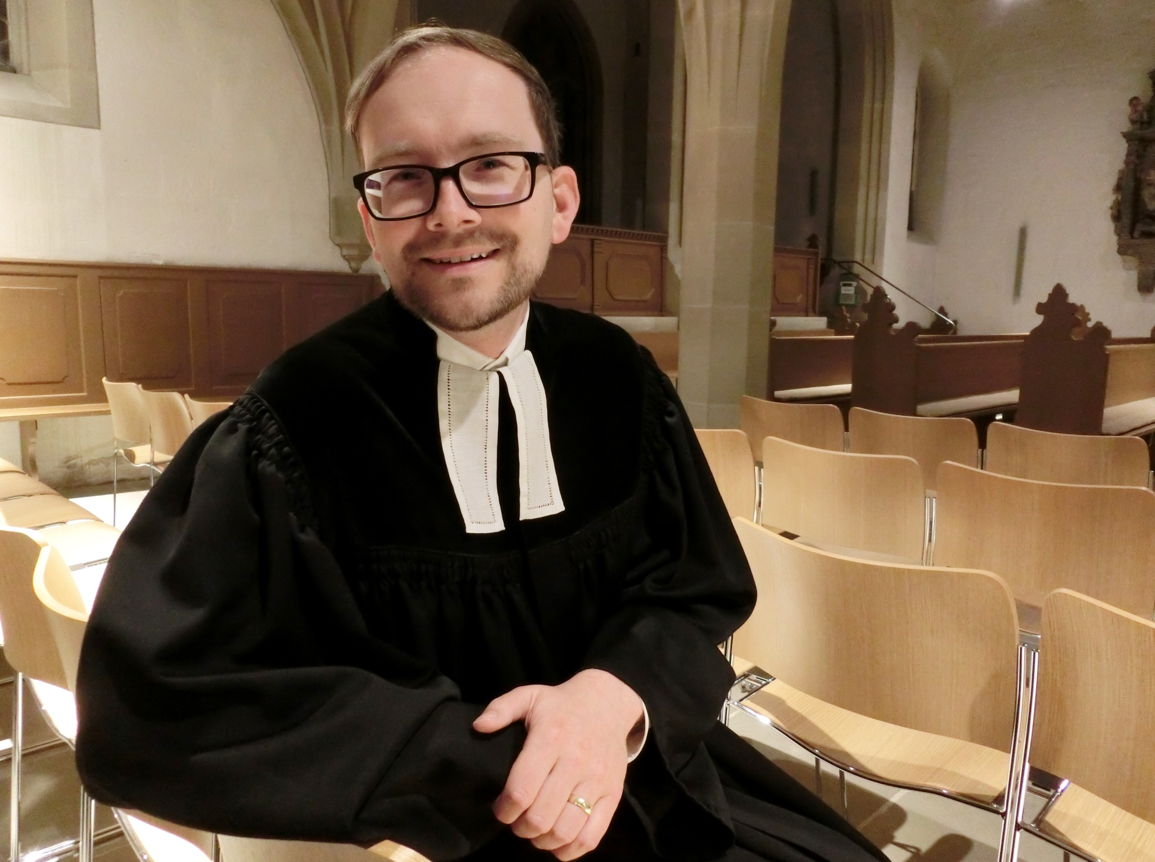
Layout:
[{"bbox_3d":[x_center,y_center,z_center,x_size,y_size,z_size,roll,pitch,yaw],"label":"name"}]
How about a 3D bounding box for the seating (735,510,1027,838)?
[{"bbox_3d":[0.580,0.559,1.509,0.500,0.821,0.600,9,12,44],"label":"seating"}]

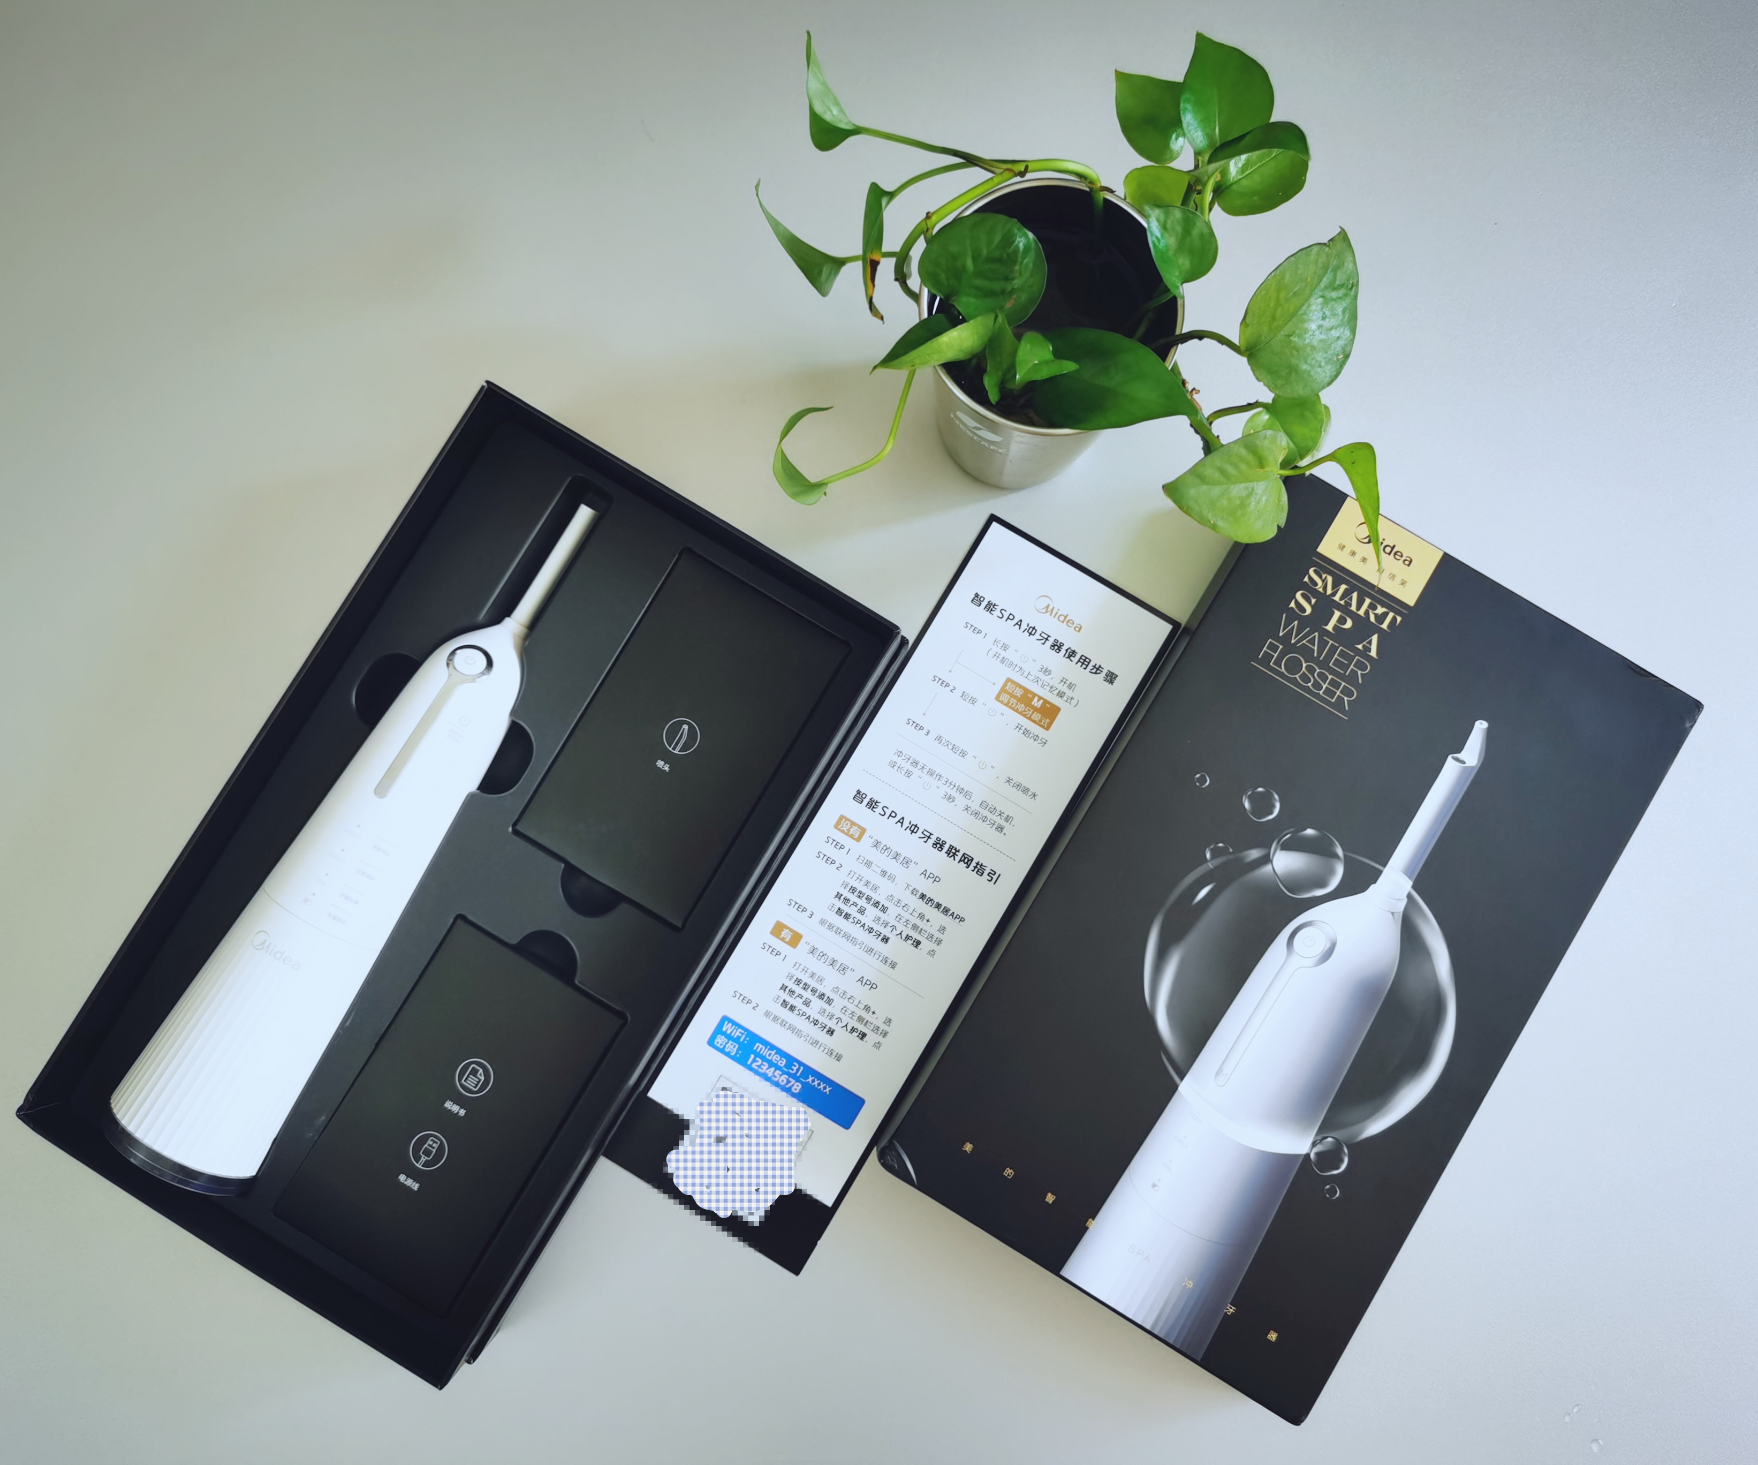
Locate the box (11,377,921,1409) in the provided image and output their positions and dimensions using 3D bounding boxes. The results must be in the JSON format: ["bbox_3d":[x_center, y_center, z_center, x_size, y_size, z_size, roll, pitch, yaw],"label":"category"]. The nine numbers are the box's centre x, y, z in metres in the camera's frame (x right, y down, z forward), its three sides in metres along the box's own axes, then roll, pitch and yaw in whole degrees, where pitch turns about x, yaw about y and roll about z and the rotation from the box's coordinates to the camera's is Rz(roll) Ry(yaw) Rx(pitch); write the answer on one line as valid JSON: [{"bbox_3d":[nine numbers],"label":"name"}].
[{"bbox_3d":[-0.142,0.051,0.560,0.172,0.076,0.299,31,85,3],"label":"box"}]

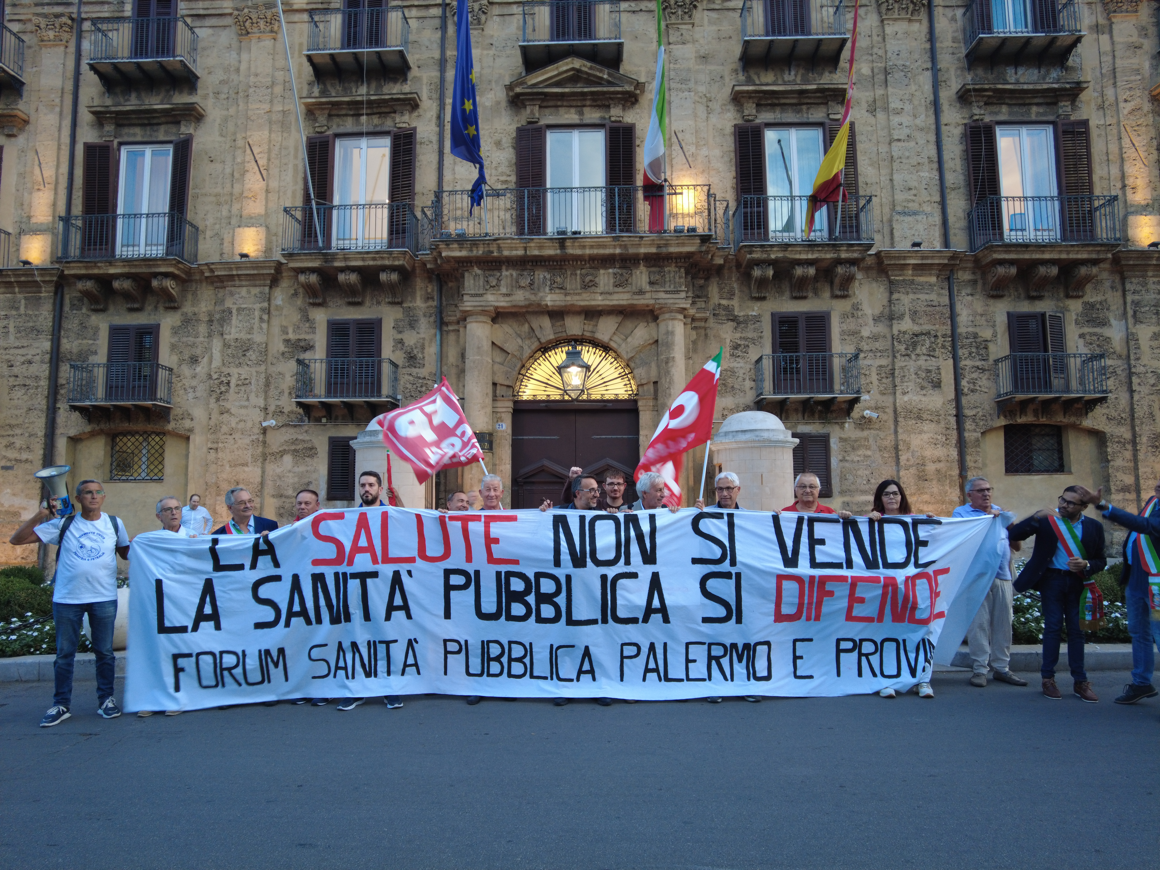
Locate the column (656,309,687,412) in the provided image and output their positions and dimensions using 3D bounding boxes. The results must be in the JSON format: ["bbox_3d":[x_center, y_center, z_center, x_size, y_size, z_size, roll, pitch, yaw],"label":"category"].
[{"bbox_3d":[2.148,-0.277,15.520,0.748,5.502,0.748,0,-5,2],"label":"column"}]

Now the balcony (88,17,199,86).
[{"bbox_3d":[-10.229,-9.011,15.788,2.281,1.162,0.720,-1,-5,2],"label":"balcony"}]

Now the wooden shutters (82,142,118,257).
[{"bbox_3d":[-12.199,-5.880,16.873,0.824,3.159,0.080,0,-5,2],"label":"wooden shutters"}]

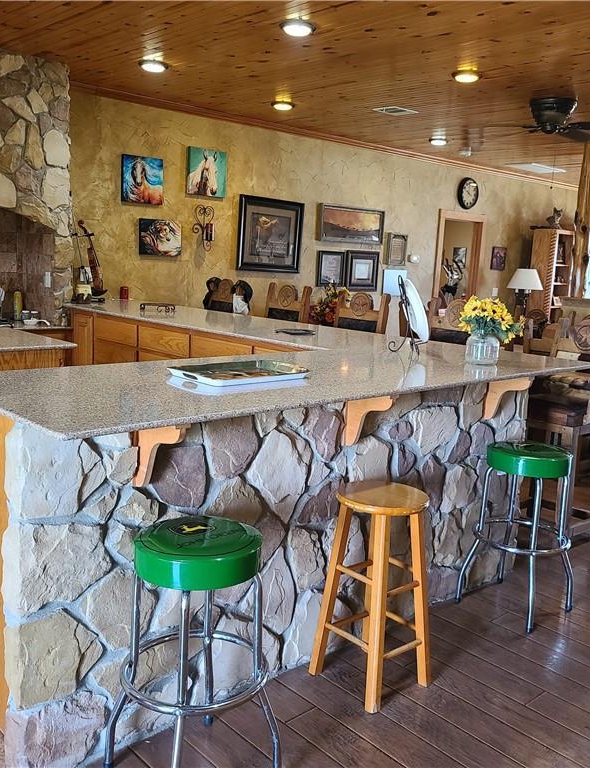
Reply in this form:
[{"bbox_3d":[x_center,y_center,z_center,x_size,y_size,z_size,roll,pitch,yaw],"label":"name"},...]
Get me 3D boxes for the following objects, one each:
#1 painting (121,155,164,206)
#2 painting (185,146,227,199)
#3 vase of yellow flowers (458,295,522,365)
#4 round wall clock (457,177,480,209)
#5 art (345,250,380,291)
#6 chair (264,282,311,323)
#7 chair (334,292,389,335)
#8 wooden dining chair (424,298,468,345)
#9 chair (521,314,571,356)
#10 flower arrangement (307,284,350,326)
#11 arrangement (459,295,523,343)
[{"bbox_3d":[-1.471,-1.966,7.155,0.439,0.430,0.043,-5,12,-41],"label":"painting"},{"bbox_3d":[-0.910,-2.167,7.607,0.466,0.468,0.043,-5,12,-41],"label":"painting"},{"bbox_3d":[0.928,-0.260,3.530,0.290,0.330,0.280,-6,13,-43],"label":"vase of yellow flowers"},{"bbox_3d":[2.226,-2.446,9.472,0.385,0.385,0.055,-6,13,-43],"label":"round wall clock"},{"bbox_3d":[0.764,-1.290,8.472,0.540,0.450,0.040,-6,14,-43],"label":"art"},{"bbox_3d":[-0.242,-0.192,6.265,0.570,1.230,0.480,-6,14,-43],"label":"chair"},{"bbox_3d":[0.267,-0.035,5.419,0.560,1.245,0.480,-6,13,-43],"label":"chair"},{"bbox_3d":[0.889,0.089,4.813,0.480,1.270,0.440,-6,13,-43],"label":"wooden dining chair"},{"bbox_3d":[1.936,0.129,5.285,0.530,1.140,0.480,-6,13,-43],"label":"chair"},{"bbox_3d":[0.362,-0.871,8.000,0.440,0.450,0.380,-6,13,-43],"label":"flower arrangement"},{"bbox_3d":[0.964,-0.326,3.621,0.320,0.235,0.280,6,10,14],"label":"arrangement"}]

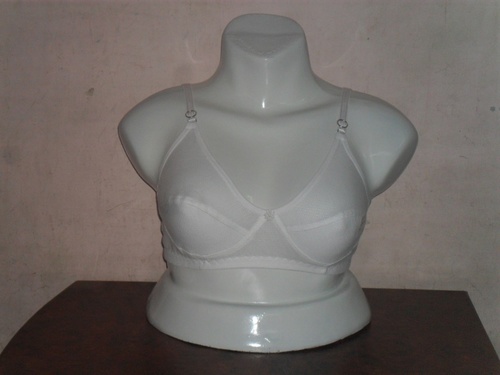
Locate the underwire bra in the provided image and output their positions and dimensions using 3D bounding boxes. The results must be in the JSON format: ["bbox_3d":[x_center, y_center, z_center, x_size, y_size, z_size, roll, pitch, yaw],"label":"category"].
[{"bbox_3d":[0.019,-0.017,2.100,0.290,0.245,0.220,1,13,-2],"label":"underwire bra"}]

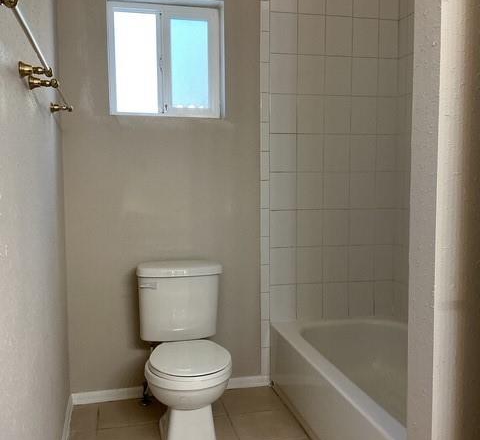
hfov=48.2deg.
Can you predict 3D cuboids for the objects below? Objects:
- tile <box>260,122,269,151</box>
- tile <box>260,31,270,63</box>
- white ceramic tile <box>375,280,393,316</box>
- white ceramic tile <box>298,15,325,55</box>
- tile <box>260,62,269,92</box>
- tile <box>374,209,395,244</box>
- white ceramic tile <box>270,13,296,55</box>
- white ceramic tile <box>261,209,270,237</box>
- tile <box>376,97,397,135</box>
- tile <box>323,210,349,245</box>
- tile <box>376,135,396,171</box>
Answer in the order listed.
[{"bbox_3d":[0.132,-0.437,2.819,0.050,0.151,0.009,-1,5,-13],"label":"tile"},{"bbox_3d":[0.130,-0.892,2.776,0.049,0.152,0.010,-2,6,-13],"label":"tile"},{"bbox_3d":[0.820,0.447,3.058,0.118,0.195,0.009,-1,5,-13],"label":"white ceramic tile"},{"bbox_3d":[0.379,-0.972,2.828,0.151,0.203,0.010,-2,6,-13],"label":"white ceramic tile"},{"bbox_3d":[0.129,-0.742,2.790,0.050,0.152,0.010,-2,6,-13],"label":"tile"},{"bbox_3d":[0.820,0.036,3.047,0.120,0.203,0.010,-1,5,-12],"label":"tile"},{"bbox_3d":[0.228,-0.967,2.788,0.152,0.203,0.010,-2,6,-14],"label":"white ceramic tile"},{"bbox_3d":[0.137,0.013,2.899,0.055,0.152,0.010,-1,5,-12],"label":"white ceramic tile"},{"bbox_3d":[0.803,-0.573,2.942,0.117,0.201,0.010,-2,6,-13],"label":"tile"},{"bbox_3d":[0.531,0.041,2.986,0.152,0.203,0.010,-1,5,-12],"label":"tile"},{"bbox_3d":[0.813,-0.373,2.991,0.117,0.203,0.010,-2,6,-13],"label":"tile"}]

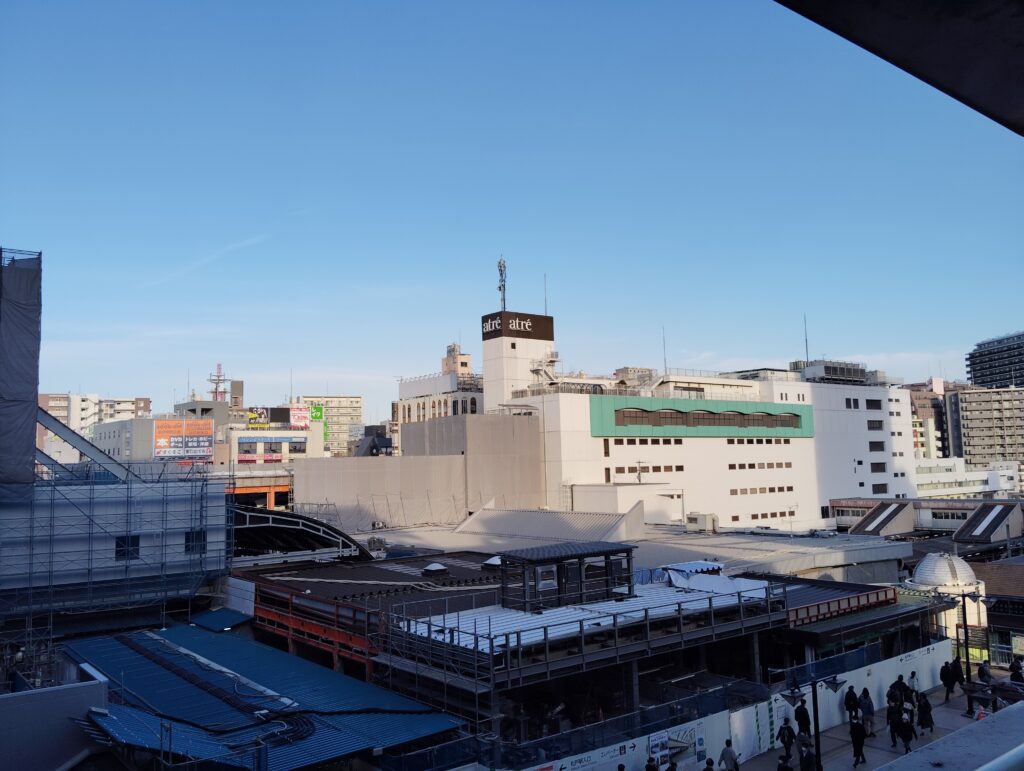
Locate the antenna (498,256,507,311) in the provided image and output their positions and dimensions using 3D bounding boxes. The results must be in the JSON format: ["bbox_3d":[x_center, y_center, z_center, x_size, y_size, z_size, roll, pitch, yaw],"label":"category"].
[{"bbox_3d":[-1.414,-15.448,127.500,1.200,8.800,1.200,-2,-6,0],"label":"antenna"}]

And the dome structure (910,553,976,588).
[{"bbox_3d":[24.217,10.287,46.500,3.400,1.800,3.400,3,-7,-39],"label":"dome structure"}]

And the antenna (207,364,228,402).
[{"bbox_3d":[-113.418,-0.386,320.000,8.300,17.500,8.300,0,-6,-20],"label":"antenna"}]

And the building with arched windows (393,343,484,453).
[{"bbox_3d":[-9.151,12.363,140.892,14.000,38.200,17.500,3,-7,-39],"label":"building with arched windows"}]

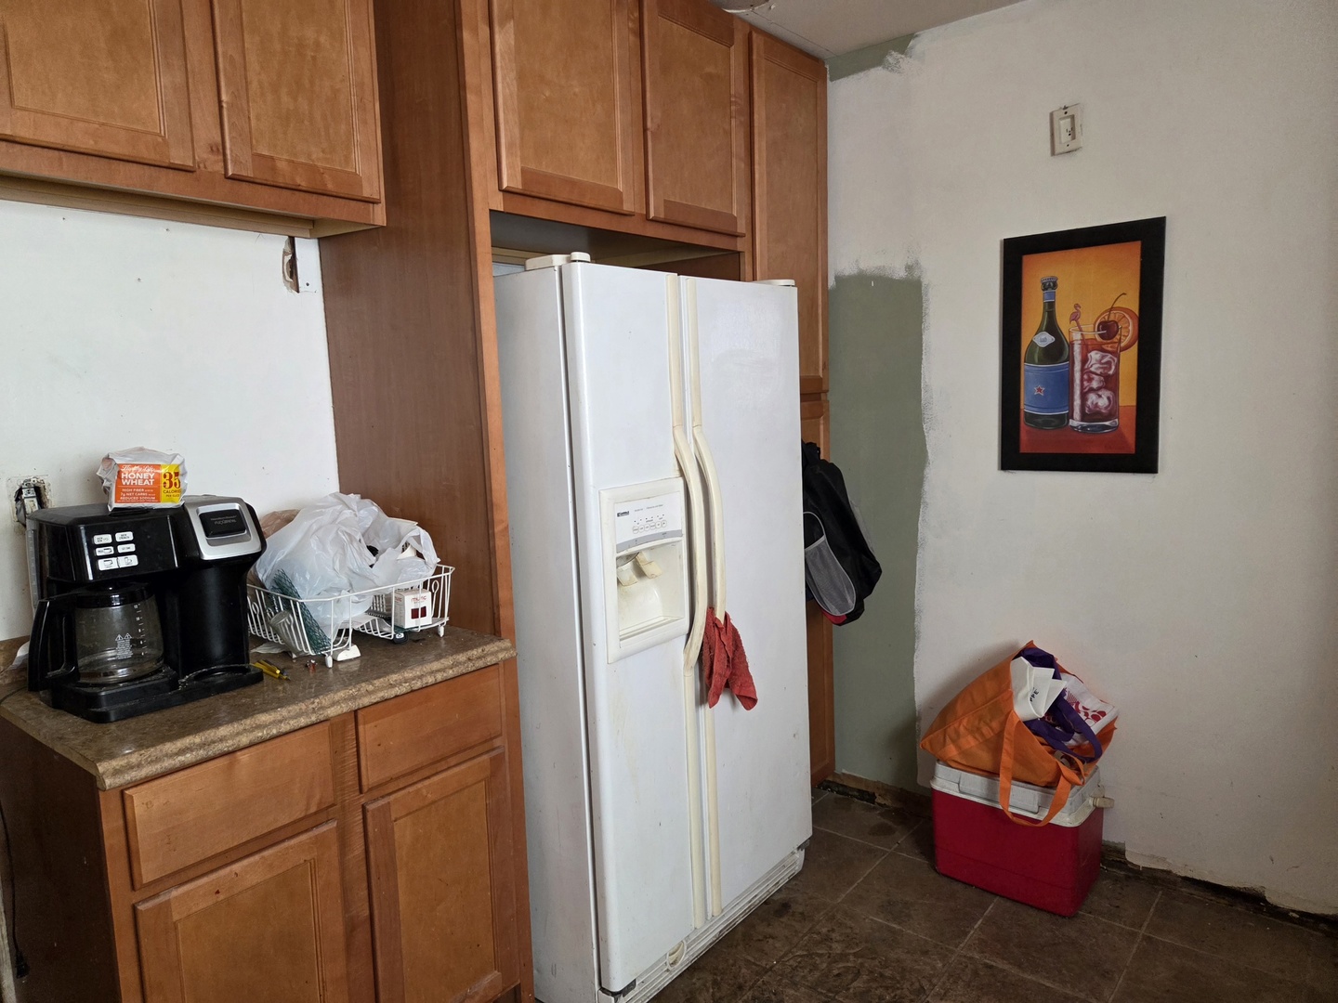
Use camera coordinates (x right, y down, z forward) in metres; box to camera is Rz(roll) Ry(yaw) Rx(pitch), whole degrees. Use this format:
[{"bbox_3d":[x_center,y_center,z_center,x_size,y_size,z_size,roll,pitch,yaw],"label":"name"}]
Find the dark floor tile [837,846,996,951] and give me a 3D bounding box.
[{"bbox_3d":[0.718,1.117,2.510,0.338,0.010,0.357,3,9,39],"label":"dark floor tile"}]

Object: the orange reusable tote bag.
[{"bbox_3d":[0.992,0.621,2.543,0.480,0.405,0.330,3,9,39],"label":"orange reusable tote bag"}]

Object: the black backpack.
[{"bbox_3d":[0.480,0.091,2.778,0.230,0.530,0.290,-12,-1,40],"label":"black backpack"}]

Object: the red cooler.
[{"bbox_3d":[1.010,0.923,2.582,0.395,0.335,0.290,3,9,39],"label":"red cooler"}]

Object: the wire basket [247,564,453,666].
[{"bbox_3d":[-0.738,0.234,2.031,0.410,0.135,0.370,3,9,39],"label":"wire basket"}]

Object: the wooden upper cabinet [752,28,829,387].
[{"bbox_3d":[0.187,-0.888,2.966,0.560,1.080,0.450,3,9,39],"label":"wooden upper cabinet"}]

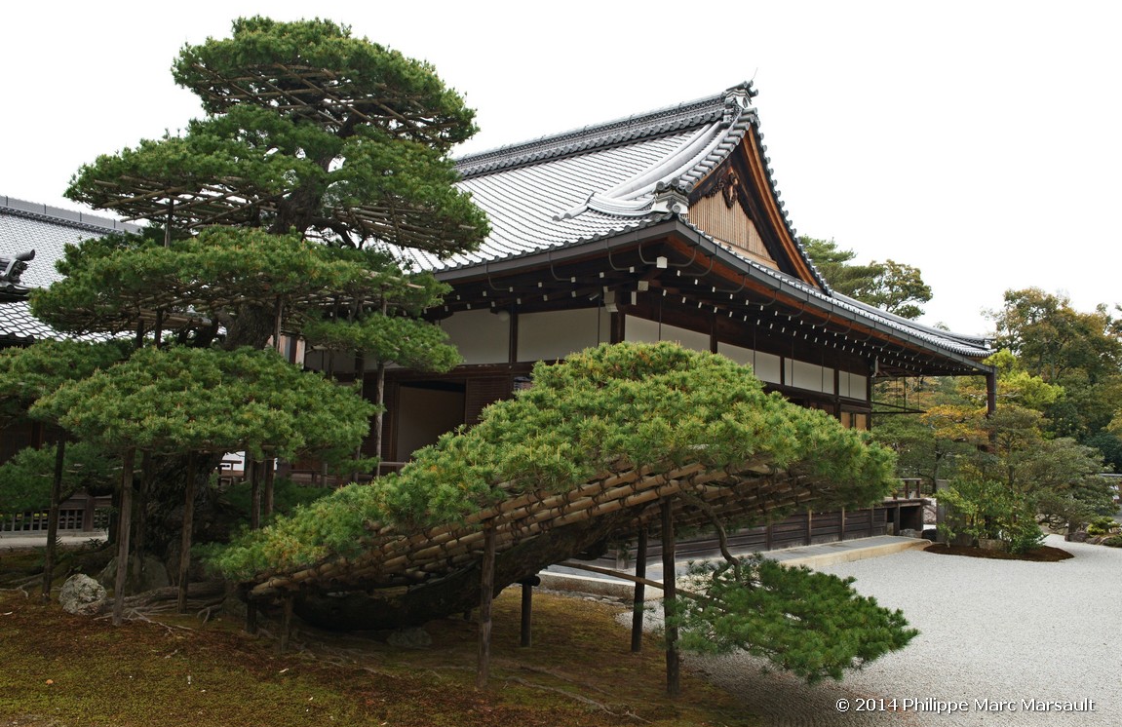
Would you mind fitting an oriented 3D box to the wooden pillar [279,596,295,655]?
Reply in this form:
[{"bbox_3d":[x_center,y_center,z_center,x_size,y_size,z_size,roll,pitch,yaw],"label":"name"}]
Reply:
[{"bbox_3d":[-2.185,2.080,7.467,0.069,0.453,0.069,1,-6,0],"label":"wooden pillar"}]

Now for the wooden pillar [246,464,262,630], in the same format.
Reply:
[{"bbox_3d":[-2.703,1.579,8.259,0.078,1.576,0.078,-1,-6,0],"label":"wooden pillar"}]

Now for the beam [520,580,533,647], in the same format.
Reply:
[{"bbox_3d":[-0.291,2.136,8.033,0.086,0.570,0.086,1,-6,0],"label":"beam"}]

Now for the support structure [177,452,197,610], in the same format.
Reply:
[{"bbox_3d":[-3.649,1.631,9.150,0.089,1.593,0.089,0,-6,0],"label":"support structure"}]

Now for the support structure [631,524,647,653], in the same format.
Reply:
[{"bbox_3d":[0.674,1.908,7.973,0.080,1.071,0.080,4,-6,0],"label":"support structure"}]

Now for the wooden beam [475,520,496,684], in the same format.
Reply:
[{"bbox_3d":[-0.522,1.699,6.619,0.083,1.143,0.083,2,-6,0],"label":"wooden beam"}]

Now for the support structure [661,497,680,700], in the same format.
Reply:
[{"bbox_3d":[0.762,1.628,6.537,0.085,1.349,0.085,-1,-6,0],"label":"support structure"}]

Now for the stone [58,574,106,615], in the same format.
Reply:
[{"bbox_3d":[-4.615,2.232,9.017,0.451,0.383,0.360,2,-6,0],"label":"stone"}]

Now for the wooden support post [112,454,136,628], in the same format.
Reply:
[{"bbox_3d":[-4.014,1.580,8.613,0.084,1.600,0.084,4,-7,-24],"label":"wooden support post"}]

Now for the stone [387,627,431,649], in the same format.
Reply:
[{"bbox_3d":[-1.289,2.322,7.927,0.380,0.184,0.280,2,-6,0],"label":"stone"}]

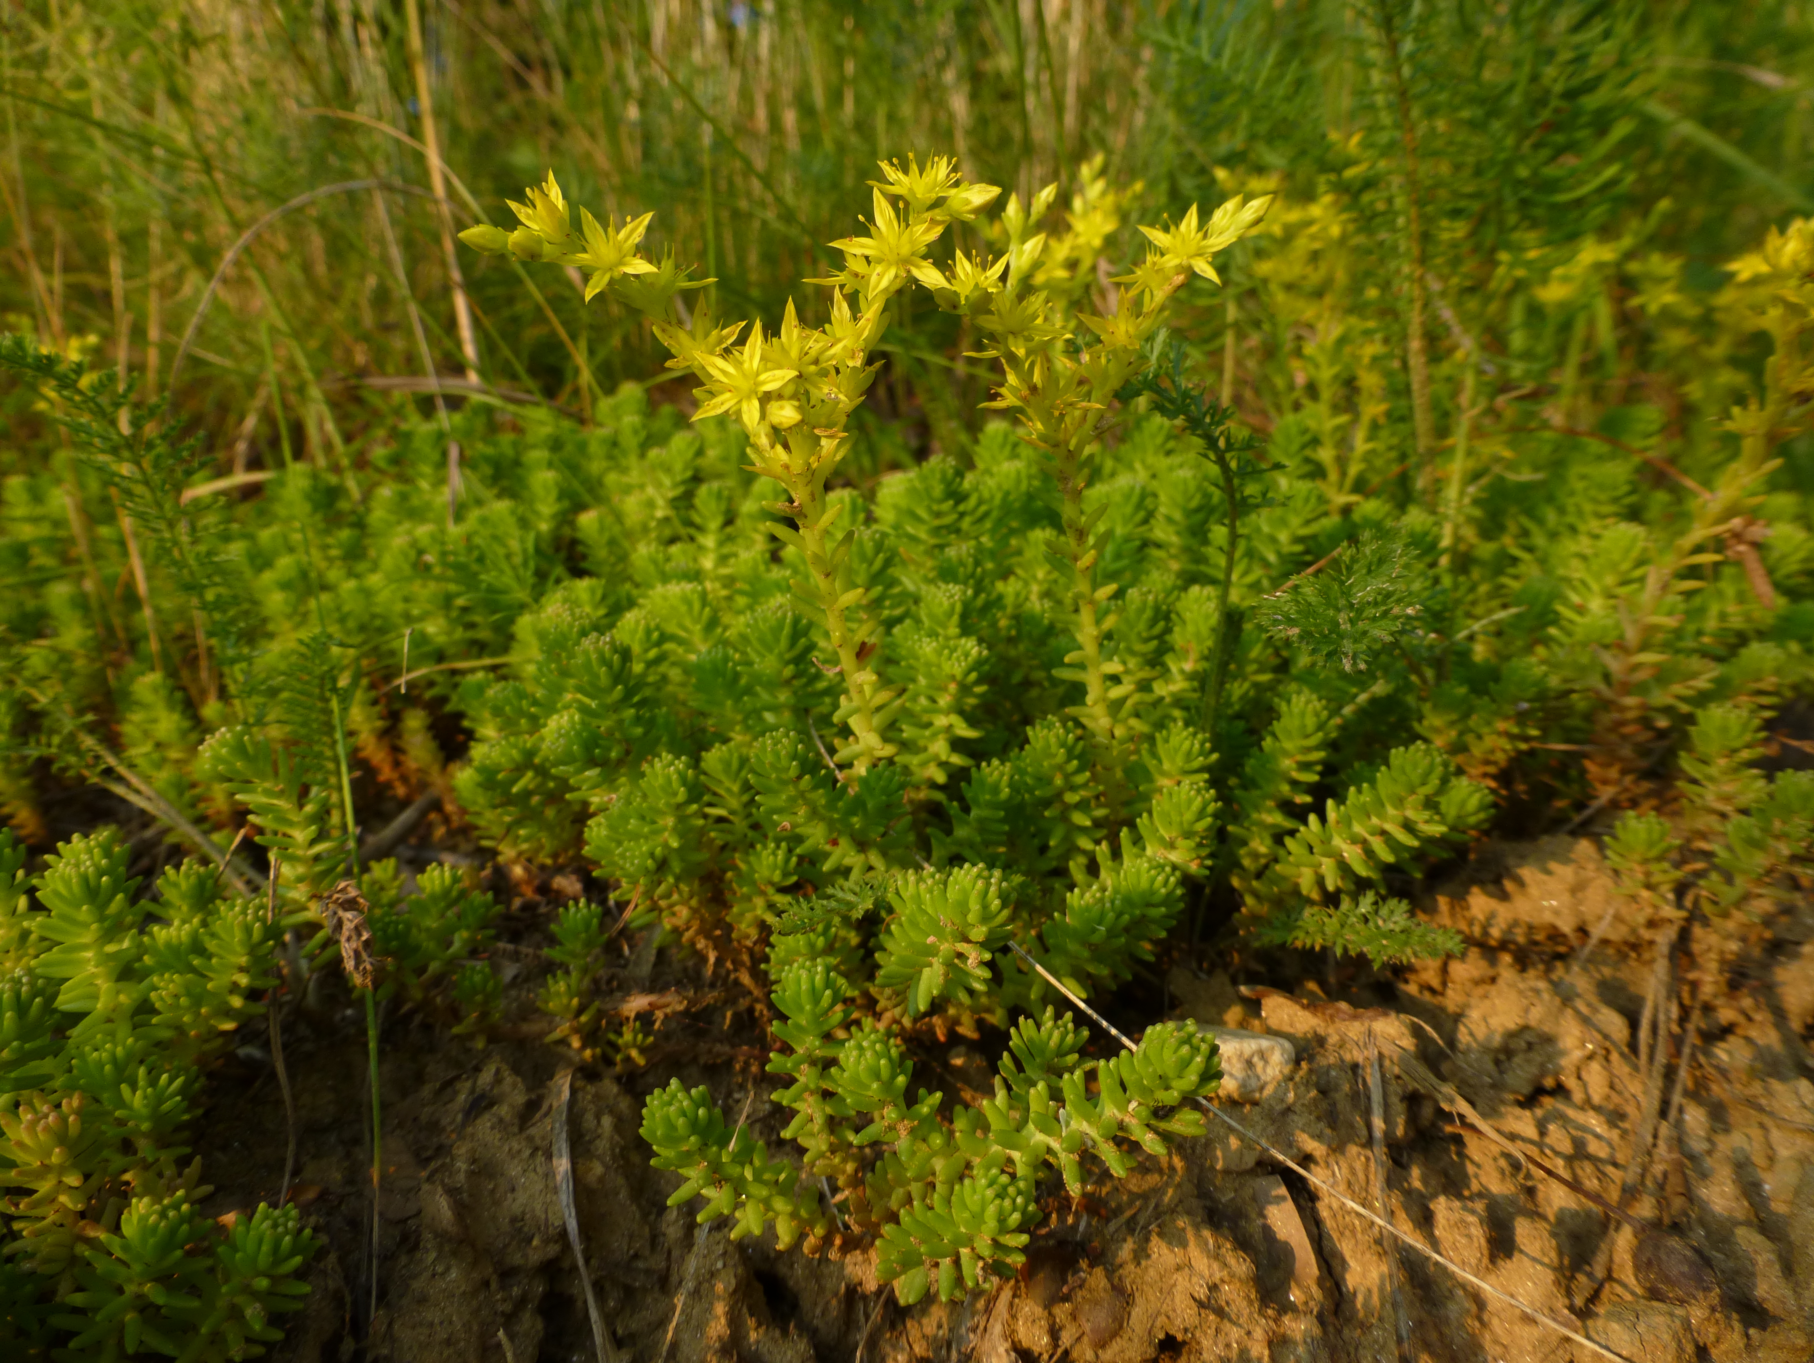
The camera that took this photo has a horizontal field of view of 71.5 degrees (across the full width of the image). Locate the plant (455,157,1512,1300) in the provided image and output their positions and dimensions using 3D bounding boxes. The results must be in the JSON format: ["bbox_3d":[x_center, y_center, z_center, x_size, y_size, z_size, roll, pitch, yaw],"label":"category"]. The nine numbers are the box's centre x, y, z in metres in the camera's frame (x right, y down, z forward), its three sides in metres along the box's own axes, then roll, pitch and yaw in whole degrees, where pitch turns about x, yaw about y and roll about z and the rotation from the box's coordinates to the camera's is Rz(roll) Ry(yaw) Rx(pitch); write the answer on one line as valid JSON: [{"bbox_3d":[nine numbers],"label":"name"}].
[{"bbox_3d":[0.011,-0.005,0.172,0.148,0.116,0.122,0,20,0],"label":"plant"}]

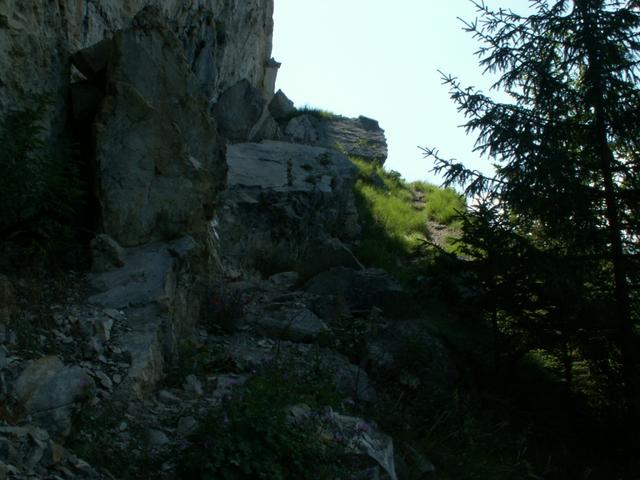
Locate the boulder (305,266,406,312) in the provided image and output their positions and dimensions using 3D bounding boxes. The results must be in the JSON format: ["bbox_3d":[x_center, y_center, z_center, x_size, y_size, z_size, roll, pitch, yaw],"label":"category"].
[{"bbox_3d":[0.496,0.749,9.900,1.425,0.661,1.000,1,-5,-10],"label":"boulder"}]

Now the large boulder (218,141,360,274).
[{"bbox_3d":[-0.652,-0.498,12.200,2.589,2.353,1.900,1,-5,-10],"label":"large boulder"}]

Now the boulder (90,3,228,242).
[{"bbox_3d":[-2.180,-1.483,9.200,1.755,3.217,1.400,1,-5,-8],"label":"boulder"}]

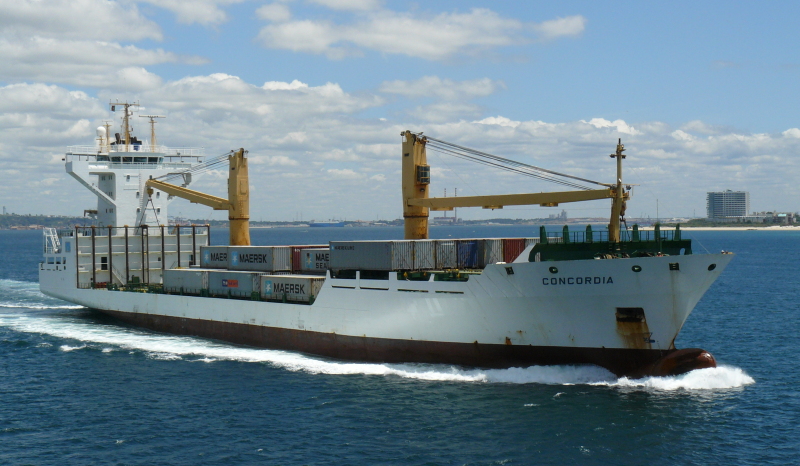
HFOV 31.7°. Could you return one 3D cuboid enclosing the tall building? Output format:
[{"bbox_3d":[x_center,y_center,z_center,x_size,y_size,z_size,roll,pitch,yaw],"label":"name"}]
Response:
[{"bbox_3d":[478.110,-40.377,2055.000,60.000,44.500,21.000,0,0,22],"label":"tall building"}]

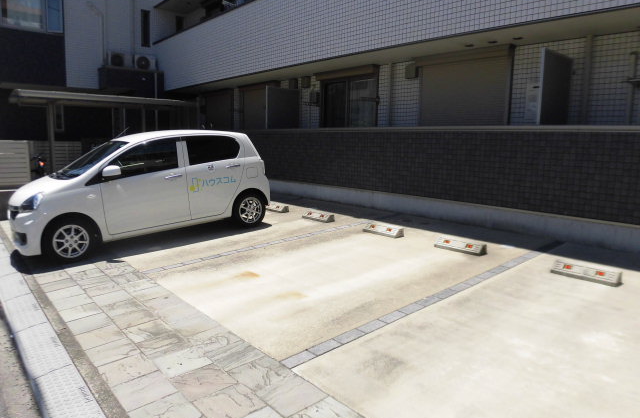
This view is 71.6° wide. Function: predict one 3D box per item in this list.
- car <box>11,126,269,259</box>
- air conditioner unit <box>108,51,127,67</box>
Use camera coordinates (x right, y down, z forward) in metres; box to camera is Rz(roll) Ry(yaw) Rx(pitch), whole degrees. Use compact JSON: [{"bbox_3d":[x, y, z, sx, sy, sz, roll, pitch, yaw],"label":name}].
[{"bbox_3d":[-2.430,-0.352,6.270,3.400,1.490,1.480,-10,14,-40],"label":"car"},{"bbox_3d":[-5.961,-4.430,13.147,0.660,0.500,0.270,-8,12,-41],"label":"air conditioner unit"}]

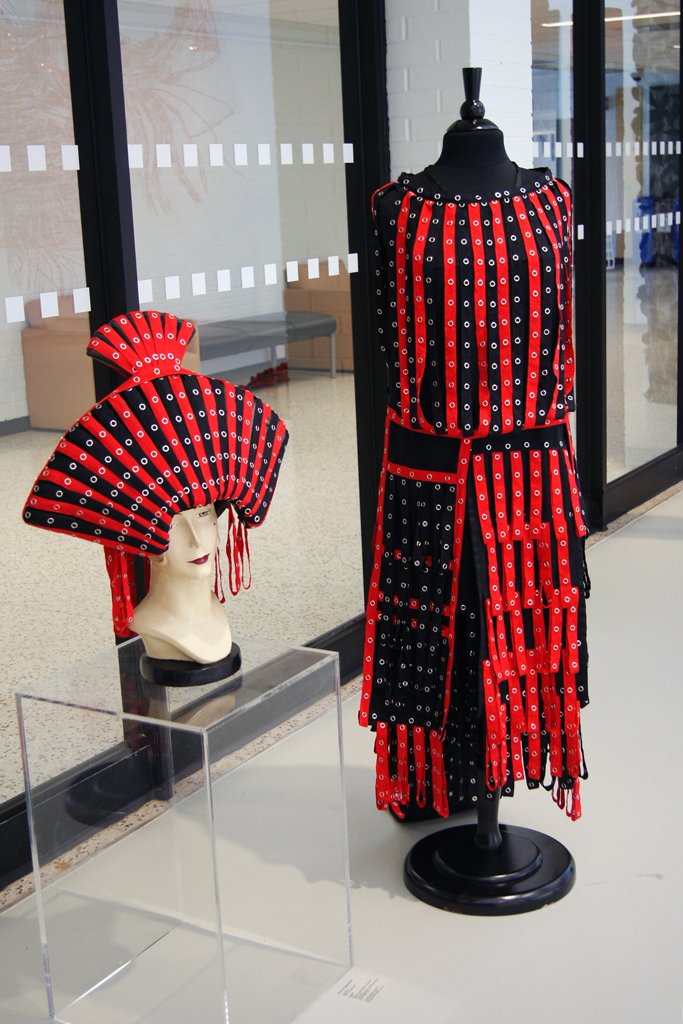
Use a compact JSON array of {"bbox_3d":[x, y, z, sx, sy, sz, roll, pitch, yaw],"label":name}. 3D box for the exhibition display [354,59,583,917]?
[{"bbox_3d":[0.275,-0.021,2.667,0.460,1.710,0.390,-4,14,-4],"label":"exhibition display"}]

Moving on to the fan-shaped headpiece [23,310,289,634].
[{"bbox_3d":[-0.305,-0.068,2.271,0.530,0.570,0.260,-16,19,-41],"label":"fan-shaped headpiece"}]

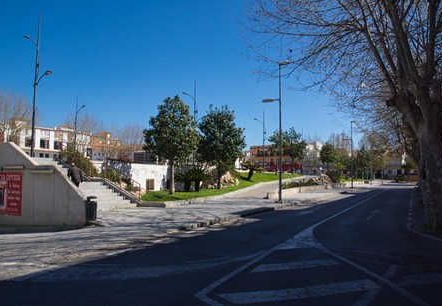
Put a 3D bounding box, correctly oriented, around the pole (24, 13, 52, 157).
[{"bbox_3d":[-13.325,-4.883,24.806,3.400,10.733,0.300,-1,-4,29],"label":"pole"}]

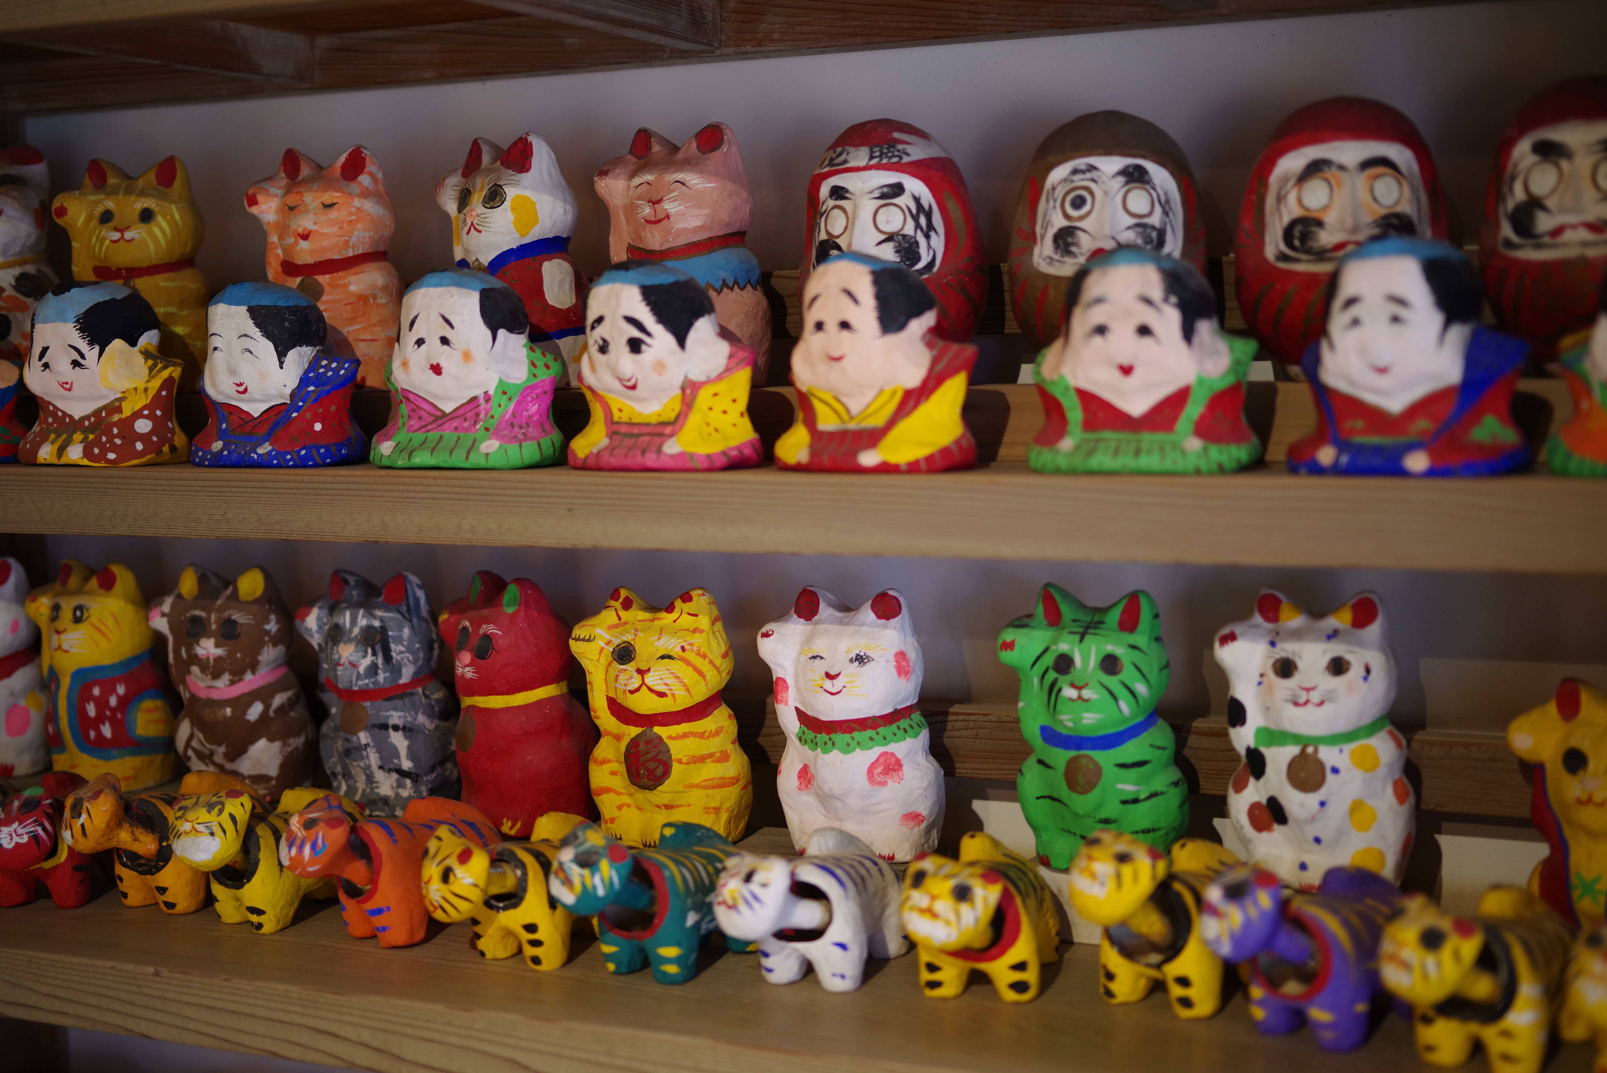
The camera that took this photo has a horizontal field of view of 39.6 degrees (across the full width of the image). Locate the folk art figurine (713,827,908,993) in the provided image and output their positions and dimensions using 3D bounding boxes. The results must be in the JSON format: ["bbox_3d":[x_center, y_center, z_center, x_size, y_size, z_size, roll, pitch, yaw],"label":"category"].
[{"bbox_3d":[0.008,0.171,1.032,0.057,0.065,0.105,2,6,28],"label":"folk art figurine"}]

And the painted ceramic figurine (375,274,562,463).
[{"bbox_3d":[-0.162,-0.081,1.071,0.090,0.092,0.068,0,5,16],"label":"painted ceramic figurine"}]

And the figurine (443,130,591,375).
[{"bbox_3d":[-0.154,-0.146,1.180,0.080,0.129,0.062,3,6,37],"label":"figurine"}]

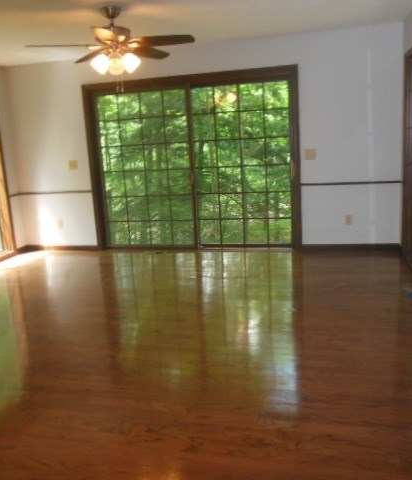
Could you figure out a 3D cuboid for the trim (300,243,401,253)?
[{"bbox_3d":[1.683,0.083,5.382,1.099,0.090,0.020,0,13,15],"label":"trim"}]

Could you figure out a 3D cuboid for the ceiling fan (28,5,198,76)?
[{"bbox_3d":[-0.728,-1.573,3.659,1.310,0.495,1.310,0,13,15],"label":"ceiling fan"}]

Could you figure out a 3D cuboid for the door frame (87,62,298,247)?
[{"bbox_3d":[-0.179,-0.903,5.684,2.639,2.100,0.140,0,13,15],"label":"door frame"}]

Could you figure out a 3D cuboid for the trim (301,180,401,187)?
[{"bbox_3d":[1.640,-0.631,5.221,1.099,0.044,0.022,0,13,15],"label":"trim"}]

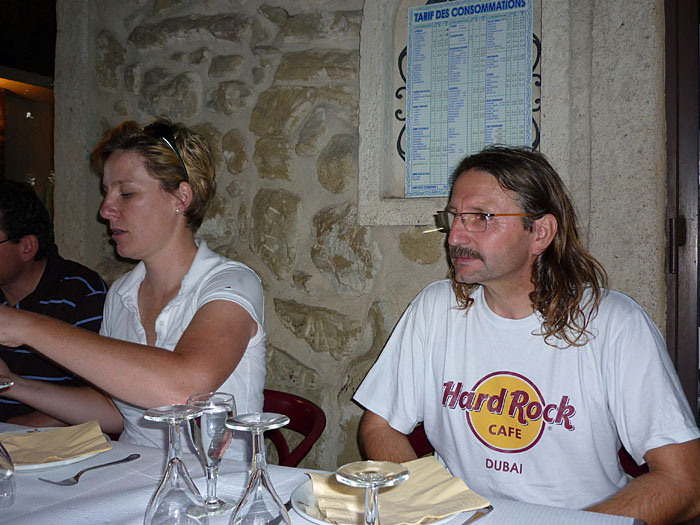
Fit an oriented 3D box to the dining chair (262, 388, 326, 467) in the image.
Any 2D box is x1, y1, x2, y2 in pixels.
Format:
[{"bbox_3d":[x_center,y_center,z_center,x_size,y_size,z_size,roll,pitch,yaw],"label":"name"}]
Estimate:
[{"bbox_3d":[-0.335,0.655,1.345,0.550,0.760,0.540,2,3,28],"label":"dining chair"}]

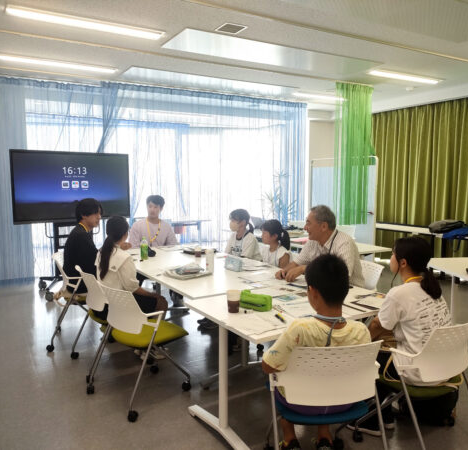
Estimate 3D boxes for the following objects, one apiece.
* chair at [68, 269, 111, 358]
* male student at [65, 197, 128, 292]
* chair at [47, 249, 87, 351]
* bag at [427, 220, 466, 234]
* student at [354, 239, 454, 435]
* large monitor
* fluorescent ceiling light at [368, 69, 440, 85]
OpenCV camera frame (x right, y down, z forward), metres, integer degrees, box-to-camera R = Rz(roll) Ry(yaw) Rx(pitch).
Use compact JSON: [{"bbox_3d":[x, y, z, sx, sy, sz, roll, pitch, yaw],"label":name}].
[{"bbox_3d":[-0.969,0.714,3.754,0.580,0.820,0.560,-4,7,-34],"label":"chair"},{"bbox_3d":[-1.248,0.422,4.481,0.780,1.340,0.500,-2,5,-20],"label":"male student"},{"bbox_3d":[-1.444,0.695,4.459,0.580,0.800,0.580,-1,5,-16],"label":"chair"},{"bbox_3d":[3.372,0.025,7.452,0.320,0.190,0.480,-3,6,-30],"label":"bag"},{"bbox_3d":[0.930,0.644,2.580,0.450,1.180,0.710,-4,7,-38],"label":"student"},{"bbox_3d":[-2.157,-0.516,6.351,1.630,0.926,0.090,-5,7,-42],"label":"large monitor"},{"bbox_3d":[2.137,-1.805,5.790,1.260,0.080,0.220,-3,6,-29],"label":"fluorescent ceiling light"}]

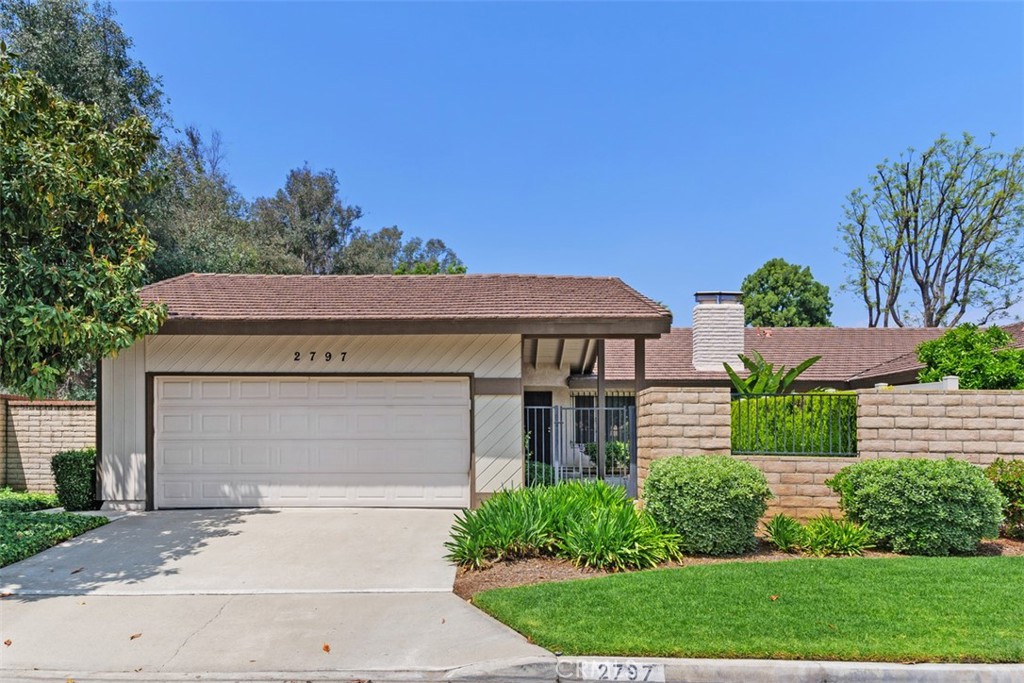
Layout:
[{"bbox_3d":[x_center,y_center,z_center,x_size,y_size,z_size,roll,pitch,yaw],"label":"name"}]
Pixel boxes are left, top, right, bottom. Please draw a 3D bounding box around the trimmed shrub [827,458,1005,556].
[{"bbox_3d":[4.360,1.770,7.750,1.800,1.010,1.400,0,-2,0],"label":"trimmed shrub"}]

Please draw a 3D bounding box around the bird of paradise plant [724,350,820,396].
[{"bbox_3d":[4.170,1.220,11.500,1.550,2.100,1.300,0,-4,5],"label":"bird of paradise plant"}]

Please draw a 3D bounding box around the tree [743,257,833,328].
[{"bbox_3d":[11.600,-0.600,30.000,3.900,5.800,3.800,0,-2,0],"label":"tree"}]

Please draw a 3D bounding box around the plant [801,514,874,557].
[{"bbox_3d":[3.390,2.030,7.420,0.760,0.410,0.600,0,-2,0],"label":"plant"}]

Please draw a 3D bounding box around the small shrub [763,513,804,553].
[{"bbox_3d":[2.880,2.040,7.550,0.440,0.400,0.420,0,-2,0],"label":"small shrub"}]

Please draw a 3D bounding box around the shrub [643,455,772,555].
[{"bbox_3d":[2.200,1.780,8.000,1.400,1.020,1.300,0,-2,0],"label":"shrub"}]

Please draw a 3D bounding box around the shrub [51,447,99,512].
[{"bbox_3d":[-6.960,2.200,11.400,0.820,1.000,0.850,0,-2,0],"label":"shrub"}]

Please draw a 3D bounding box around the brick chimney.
[{"bbox_3d":[5.120,-0.250,17.500,1.150,1.980,0.700,0,-2,0],"label":"brick chimney"}]

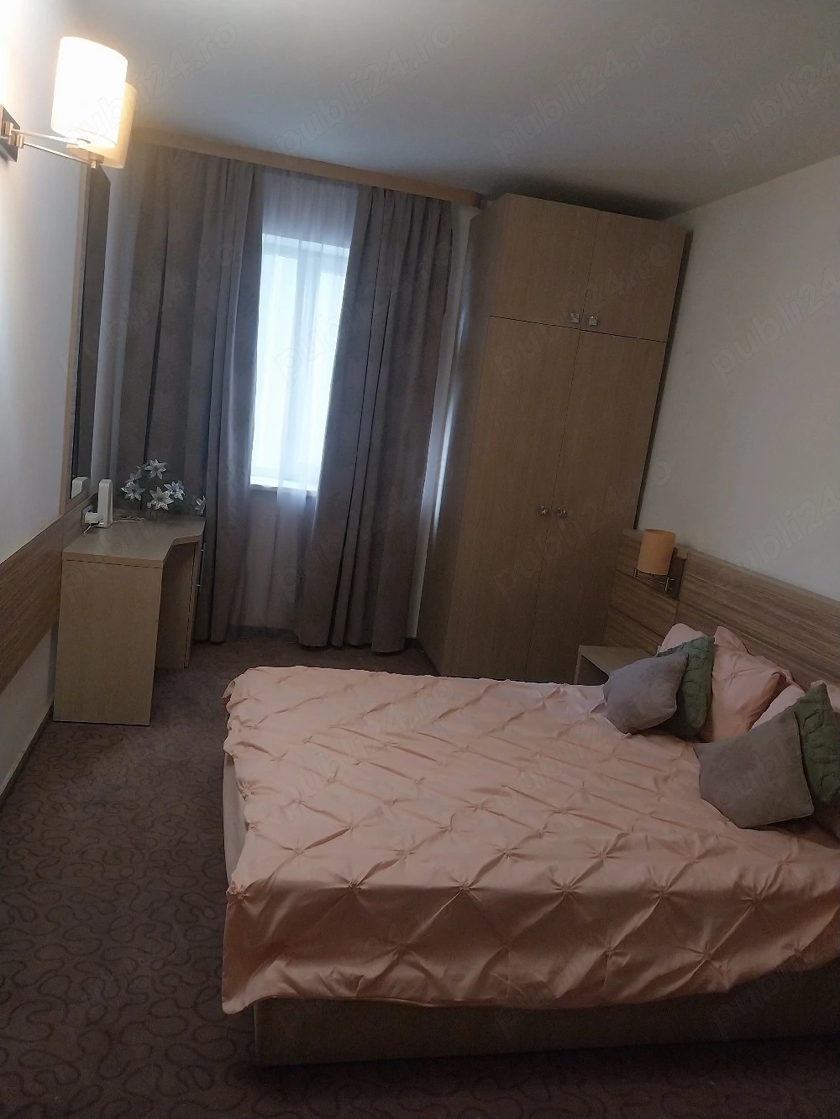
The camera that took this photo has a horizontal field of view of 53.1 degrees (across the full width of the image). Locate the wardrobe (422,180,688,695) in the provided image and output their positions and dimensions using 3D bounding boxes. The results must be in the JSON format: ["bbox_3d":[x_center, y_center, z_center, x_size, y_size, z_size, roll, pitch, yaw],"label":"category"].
[{"bbox_3d":[0.722,-0.640,5.006,1.033,2.615,0.618,5,11,-13],"label":"wardrobe"}]

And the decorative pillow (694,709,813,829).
[{"bbox_3d":[0.907,0.595,2.323,0.142,0.298,0.298,37,37,-33],"label":"decorative pillow"}]

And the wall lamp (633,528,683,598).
[{"bbox_3d":[1.196,0.020,4.201,0.238,0.335,0.174,5,11,-13],"label":"wall lamp"}]

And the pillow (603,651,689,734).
[{"bbox_3d":[0.798,0.476,3.017,0.298,0.142,0.298,-25,32,33],"label":"pillow"}]

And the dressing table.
[{"bbox_3d":[-1.365,0.229,4.069,0.544,0.724,1.170,5,11,-13],"label":"dressing table"}]

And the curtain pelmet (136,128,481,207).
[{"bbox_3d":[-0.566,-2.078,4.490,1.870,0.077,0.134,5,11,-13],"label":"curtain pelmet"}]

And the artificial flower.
[{"bbox_3d":[-1.333,-0.316,4.314,0.131,0.128,0.067,4,11,-16],"label":"artificial flower"}]

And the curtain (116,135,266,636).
[{"bbox_3d":[-1.282,-0.835,4.639,0.730,2.615,0.156,5,11,-13],"label":"curtain"}]

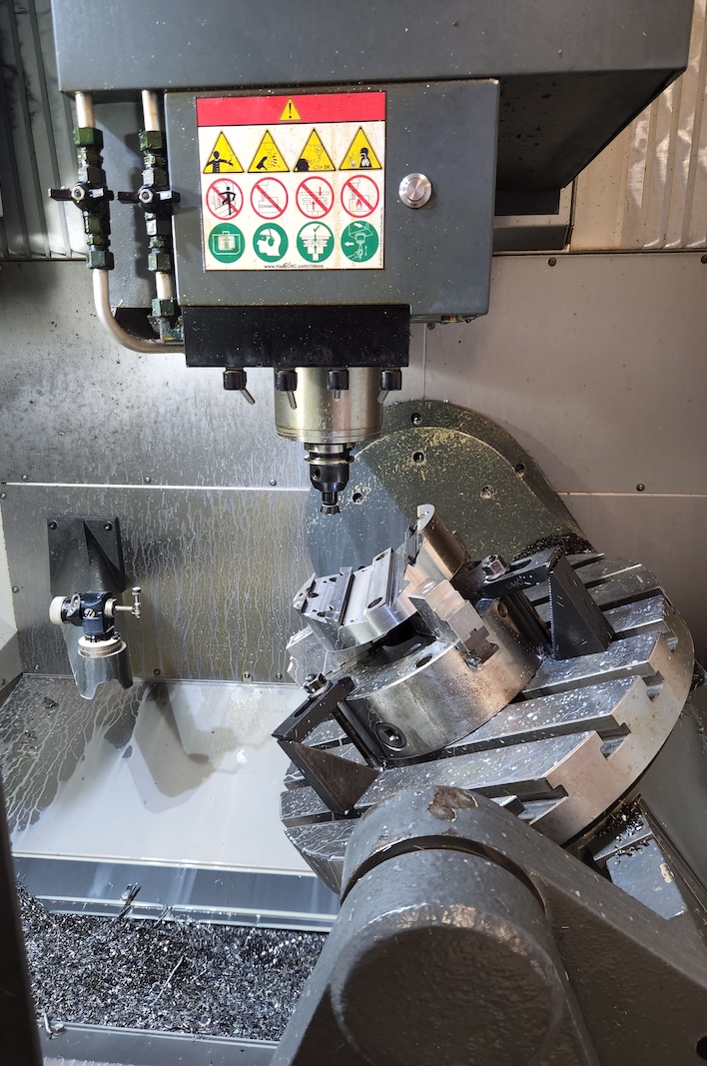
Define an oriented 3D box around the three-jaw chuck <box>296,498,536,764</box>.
[{"bbox_3d":[0.071,0.100,0.817,0.265,0.178,0.262,-27,13,39],"label":"three-jaw chuck"}]

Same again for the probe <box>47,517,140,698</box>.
[{"bbox_3d":[-0.426,0.108,1.161,0.138,0.195,0.310,-6,15,-23],"label":"probe"}]

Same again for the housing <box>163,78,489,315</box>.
[{"bbox_3d":[-0.022,-0.338,0.741,0.329,0.215,0.040,1,14,5],"label":"housing"}]

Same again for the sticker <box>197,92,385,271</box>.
[{"bbox_3d":[-0.062,-0.353,0.720,0.189,0.164,0.003,1,14,5],"label":"sticker"}]

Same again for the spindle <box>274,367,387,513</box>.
[{"bbox_3d":[-0.030,-0.115,0.886,0.135,0.183,0.135,1,14,5],"label":"spindle"}]

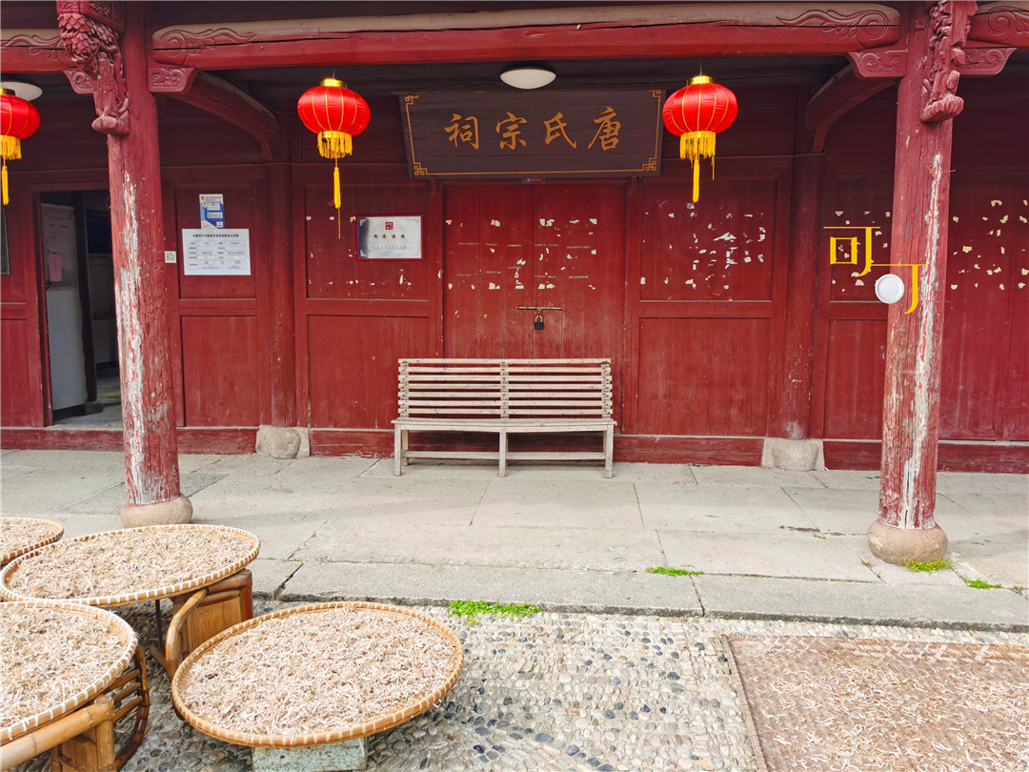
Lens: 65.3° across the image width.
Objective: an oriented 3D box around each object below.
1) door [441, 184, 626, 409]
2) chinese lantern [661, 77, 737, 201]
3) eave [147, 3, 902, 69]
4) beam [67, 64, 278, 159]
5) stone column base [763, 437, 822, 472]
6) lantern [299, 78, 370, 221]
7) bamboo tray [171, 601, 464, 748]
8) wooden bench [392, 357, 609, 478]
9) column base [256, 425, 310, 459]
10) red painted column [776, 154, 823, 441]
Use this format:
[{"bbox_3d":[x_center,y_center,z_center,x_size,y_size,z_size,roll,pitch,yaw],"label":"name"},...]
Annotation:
[{"bbox_3d":[0.160,-0.652,6.795,1.530,2.130,0.080,1,6,6],"label":"door"},{"bbox_3d":[1.016,-1.354,4.396,0.410,0.690,0.410,1,6,6],"label":"chinese lantern"},{"bbox_3d":[-0.039,-1.899,4.307,4.000,0.235,0.250,1,6,6],"label":"eave"},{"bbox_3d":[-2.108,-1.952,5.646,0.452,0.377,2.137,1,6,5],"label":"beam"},{"bbox_3d":[2.288,0.534,6.616,0.490,0.270,0.380,1,6,6],"label":"stone column base"},{"bbox_3d":[-1.036,-1.365,4.629,0.410,0.780,0.410,1,6,6],"label":"lantern"},{"bbox_3d":[-0.623,0.920,2.639,0.910,0.055,0.910,1,8,0],"label":"bamboo tray"},{"bbox_3d":[-0.079,0.243,6.385,1.750,0.895,0.530,0,6,3],"label":"wooden bench"},{"bbox_3d":[-2.012,0.477,7.071,0.480,0.280,0.380,1,6,6],"label":"column base"},{"bbox_3d":[2.310,-0.709,6.442,0.250,2.280,0.250,1,6,6],"label":"red painted column"}]

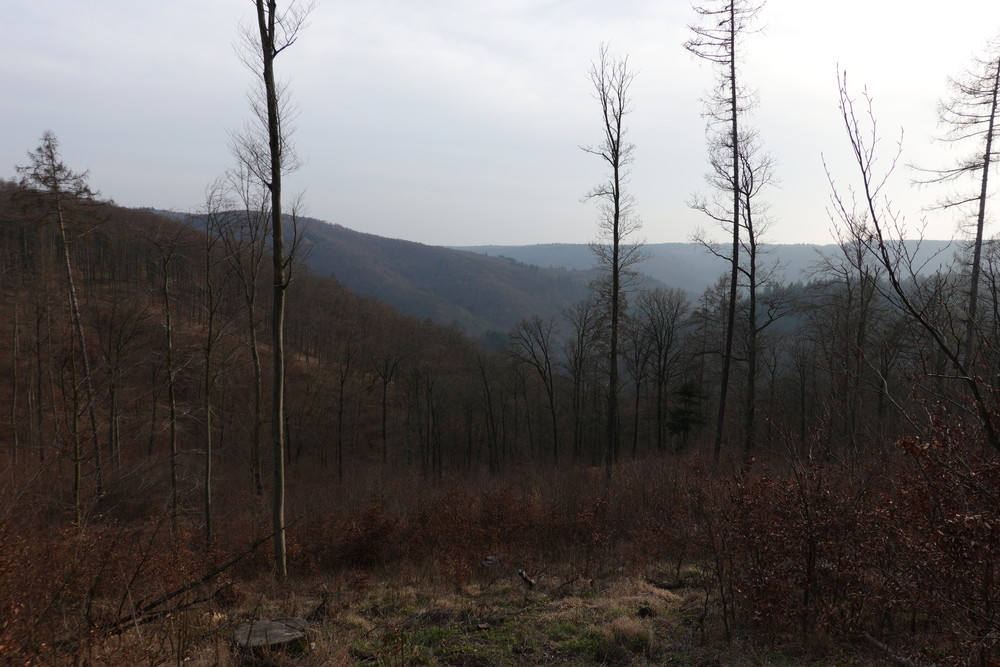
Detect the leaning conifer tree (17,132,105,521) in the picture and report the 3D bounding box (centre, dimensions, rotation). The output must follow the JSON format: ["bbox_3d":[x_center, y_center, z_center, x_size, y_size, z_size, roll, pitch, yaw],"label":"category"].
[{"bbox_3d":[-21.313,-0.287,33.233,4.200,18.800,3.900,0,7,0],"label":"leaning conifer tree"}]

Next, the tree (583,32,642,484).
[{"bbox_3d":[5.963,-3.398,36.867,3.400,24.040,3.300,0,7,0],"label":"tree"}]

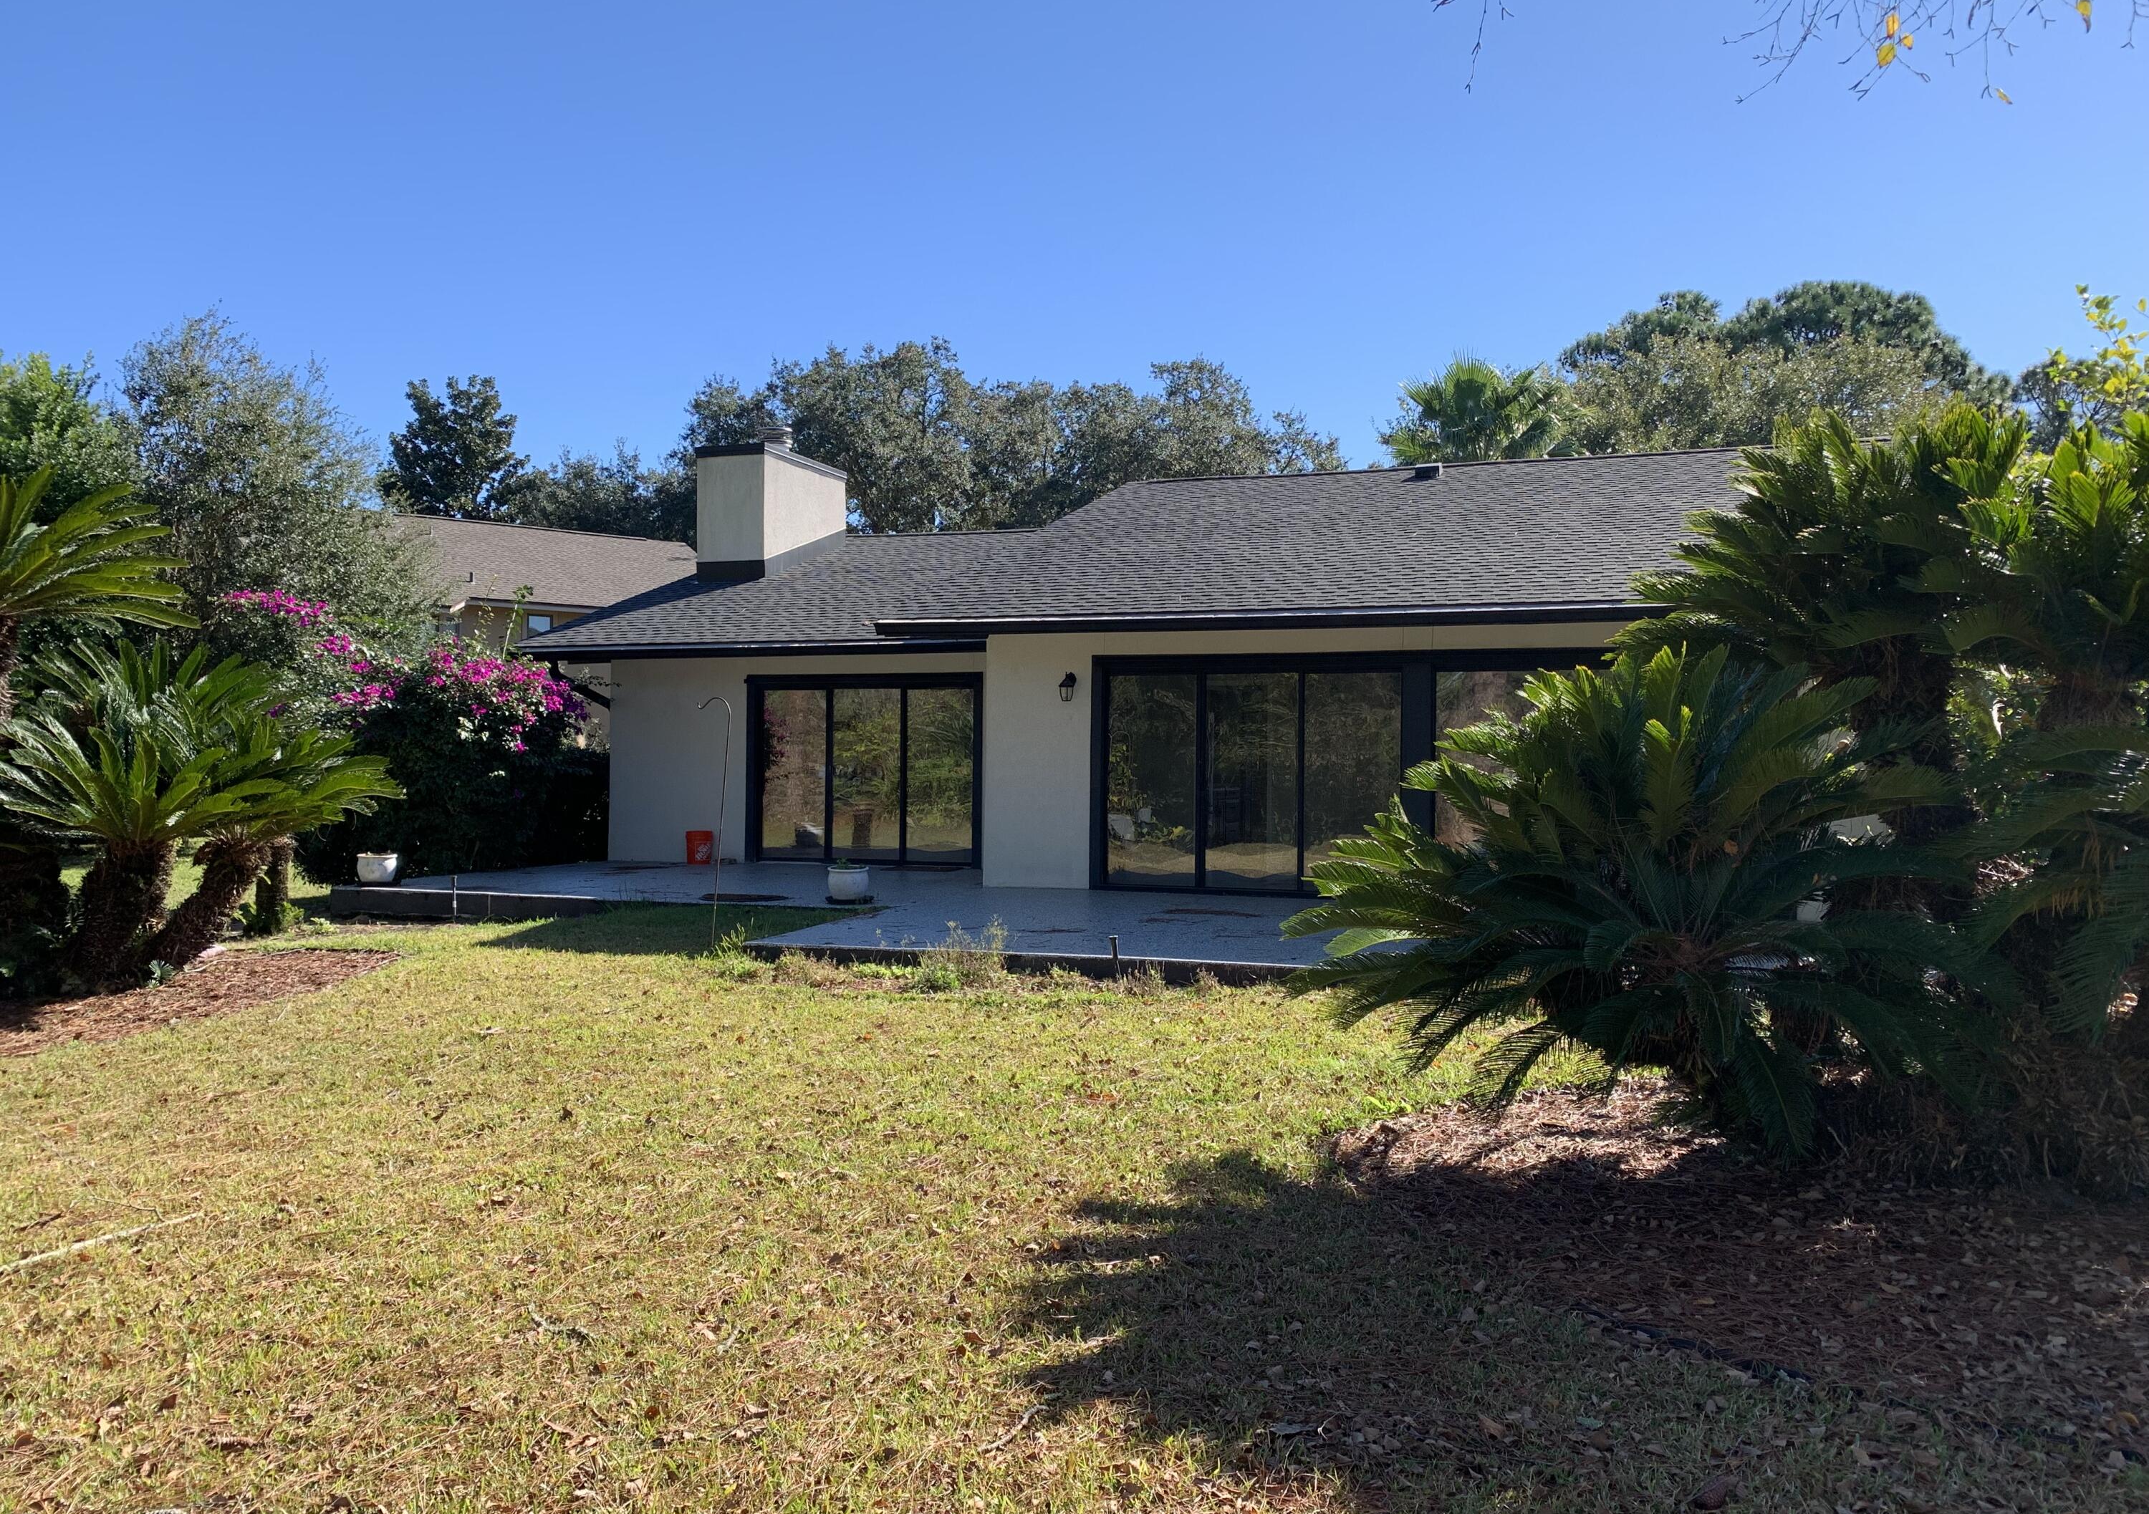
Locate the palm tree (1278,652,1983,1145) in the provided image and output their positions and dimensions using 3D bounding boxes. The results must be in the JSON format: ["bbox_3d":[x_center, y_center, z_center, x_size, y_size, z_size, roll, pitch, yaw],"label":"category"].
[{"bbox_3d":[2.200,0.450,6.200,2.650,1.900,2.500,1,0,0],"label":"palm tree"}]

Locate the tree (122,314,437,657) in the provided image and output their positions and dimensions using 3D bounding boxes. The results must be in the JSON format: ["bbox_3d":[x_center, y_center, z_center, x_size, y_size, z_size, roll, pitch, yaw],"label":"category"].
[{"bbox_3d":[-10.300,-2.100,21.000,4.200,7.100,4.200,1,0,0],"label":"tree"}]

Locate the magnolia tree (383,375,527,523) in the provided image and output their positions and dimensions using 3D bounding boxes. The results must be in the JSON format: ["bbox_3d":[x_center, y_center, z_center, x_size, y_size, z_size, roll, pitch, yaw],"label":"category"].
[{"bbox_3d":[-19.200,-5.200,50.000,5.000,13.300,5.000,1,0,0],"label":"magnolia tree"}]

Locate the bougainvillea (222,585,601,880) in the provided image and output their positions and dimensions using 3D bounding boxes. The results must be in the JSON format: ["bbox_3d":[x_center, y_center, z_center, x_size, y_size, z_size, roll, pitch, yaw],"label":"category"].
[{"bbox_3d":[-6.900,-0.180,16.800,4.000,3.100,2.900,1,0,0],"label":"bougainvillea"}]

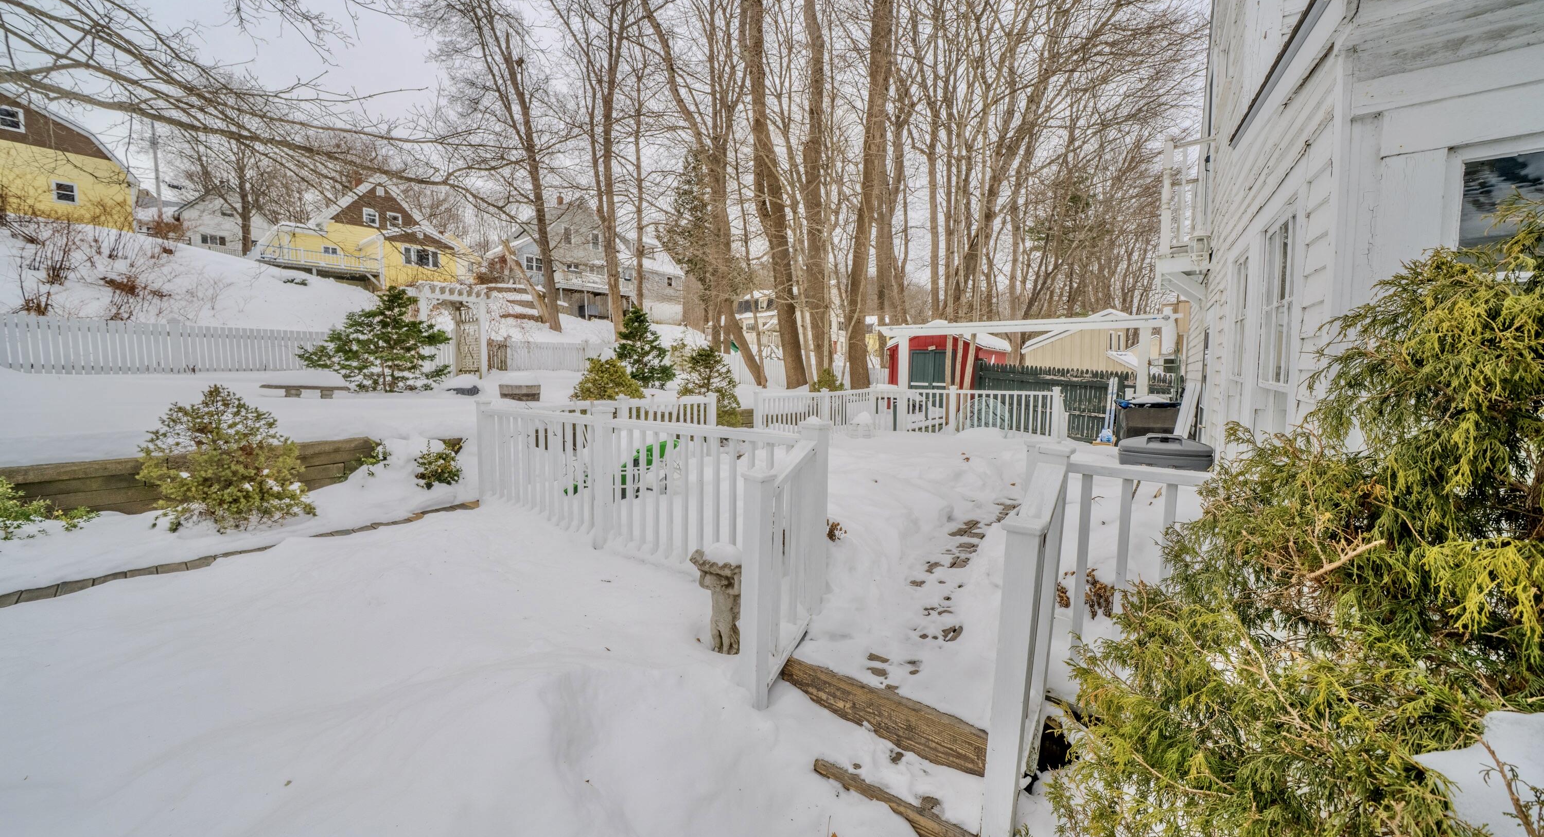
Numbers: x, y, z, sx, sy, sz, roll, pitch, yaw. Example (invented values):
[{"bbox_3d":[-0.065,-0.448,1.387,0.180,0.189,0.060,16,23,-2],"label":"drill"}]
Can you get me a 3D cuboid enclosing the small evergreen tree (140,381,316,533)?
[{"bbox_3d":[-4.093,0.318,3.852,0.960,1.139,0.960,3,6,43],"label":"small evergreen tree"}]

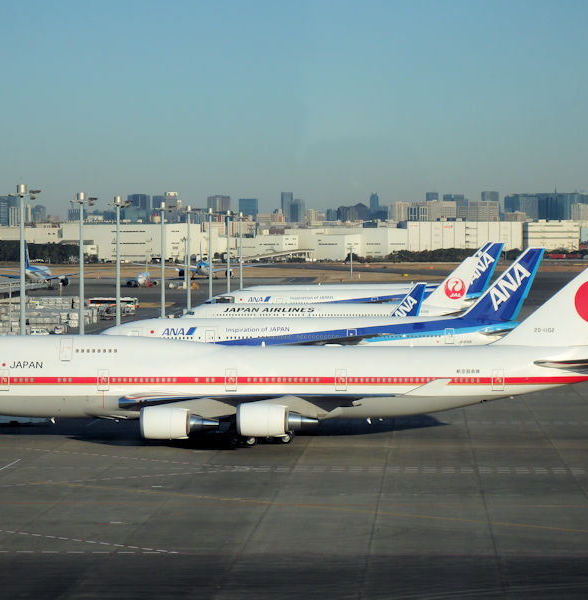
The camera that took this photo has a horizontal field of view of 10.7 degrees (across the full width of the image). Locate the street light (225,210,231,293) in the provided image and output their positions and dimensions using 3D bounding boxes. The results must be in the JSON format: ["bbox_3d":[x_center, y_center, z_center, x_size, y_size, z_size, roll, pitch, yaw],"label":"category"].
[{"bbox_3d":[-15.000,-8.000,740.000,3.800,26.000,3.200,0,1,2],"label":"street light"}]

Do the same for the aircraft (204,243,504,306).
[{"bbox_3d":[11.700,-2.500,647.000,63.500,18.200,60.700,0,1,2],"label":"aircraft"}]

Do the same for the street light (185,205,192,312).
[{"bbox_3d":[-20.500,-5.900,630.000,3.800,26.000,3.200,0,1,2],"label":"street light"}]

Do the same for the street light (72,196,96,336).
[{"bbox_3d":[-30.900,-2.800,463.000,4.000,26.000,3.200,0,1,2],"label":"street light"}]

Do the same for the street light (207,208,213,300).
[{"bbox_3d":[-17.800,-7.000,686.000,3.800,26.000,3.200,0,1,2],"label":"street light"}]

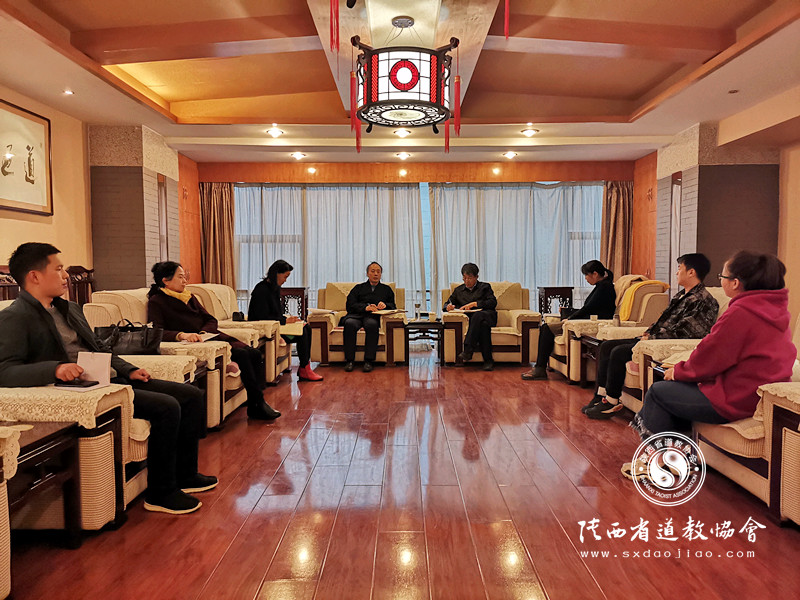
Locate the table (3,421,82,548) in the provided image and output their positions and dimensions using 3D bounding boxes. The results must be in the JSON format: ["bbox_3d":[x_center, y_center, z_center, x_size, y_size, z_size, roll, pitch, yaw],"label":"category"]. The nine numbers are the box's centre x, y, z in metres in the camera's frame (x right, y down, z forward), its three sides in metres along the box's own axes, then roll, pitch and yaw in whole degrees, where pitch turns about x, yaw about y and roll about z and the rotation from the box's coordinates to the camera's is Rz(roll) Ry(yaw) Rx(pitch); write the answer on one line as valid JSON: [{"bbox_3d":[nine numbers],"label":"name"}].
[{"bbox_3d":[-1.562,0.749,2.164,0.613,0.495,0.453,0,3,0],"label":"table"}]

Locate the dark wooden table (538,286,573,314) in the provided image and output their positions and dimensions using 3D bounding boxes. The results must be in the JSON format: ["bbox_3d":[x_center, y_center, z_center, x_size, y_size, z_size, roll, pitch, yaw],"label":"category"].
[{"bbox_3d":[1.955,0.267,7.597,0.360,0.860,0.360,0,3,1],"label":"dark wooden table"}]

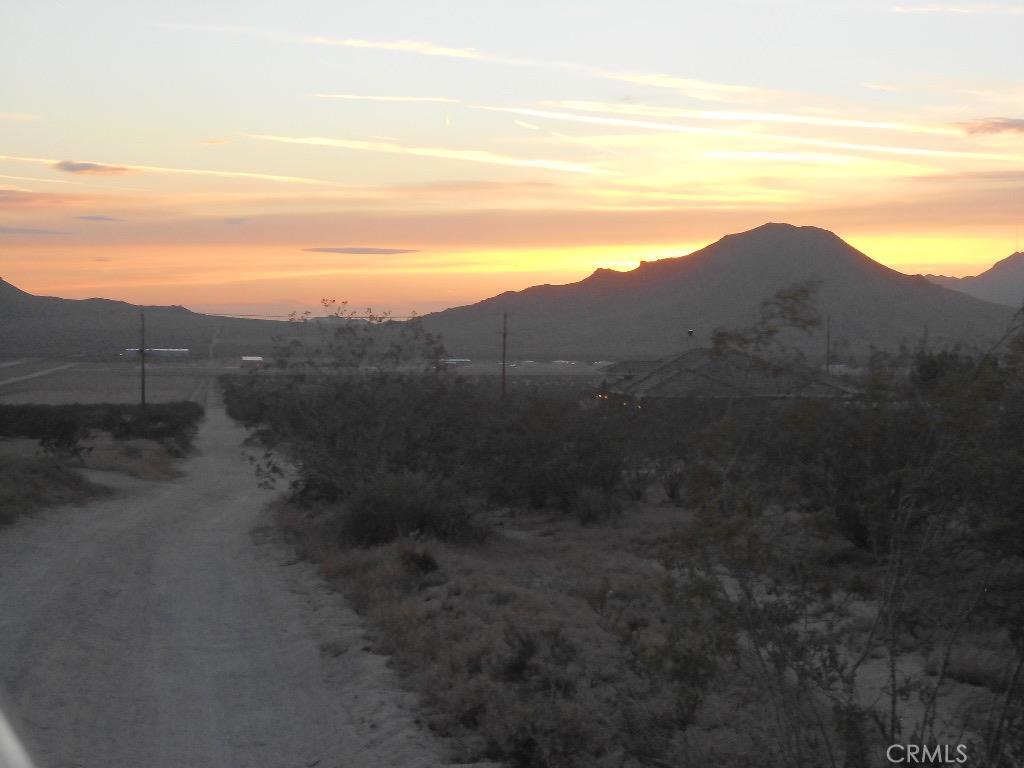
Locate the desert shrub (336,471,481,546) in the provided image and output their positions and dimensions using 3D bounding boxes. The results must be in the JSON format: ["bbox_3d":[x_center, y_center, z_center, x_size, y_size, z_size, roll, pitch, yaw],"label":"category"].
[{"bbox_3d":[-1.174,1.412,25.500,1.633,0.885,1.400,0,1,0],"label":"desert shrub"}]

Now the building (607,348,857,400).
[{"bbox_3d":[14.460,0.409,151.441,14.500,5.600,12.500,0,1,-8],"label":"building"}]

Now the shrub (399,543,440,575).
[{"bbox_3d":[-0.873,1.630,21.000,0.374,0.299,0.355,0,1,0],"label":"shrub"}]

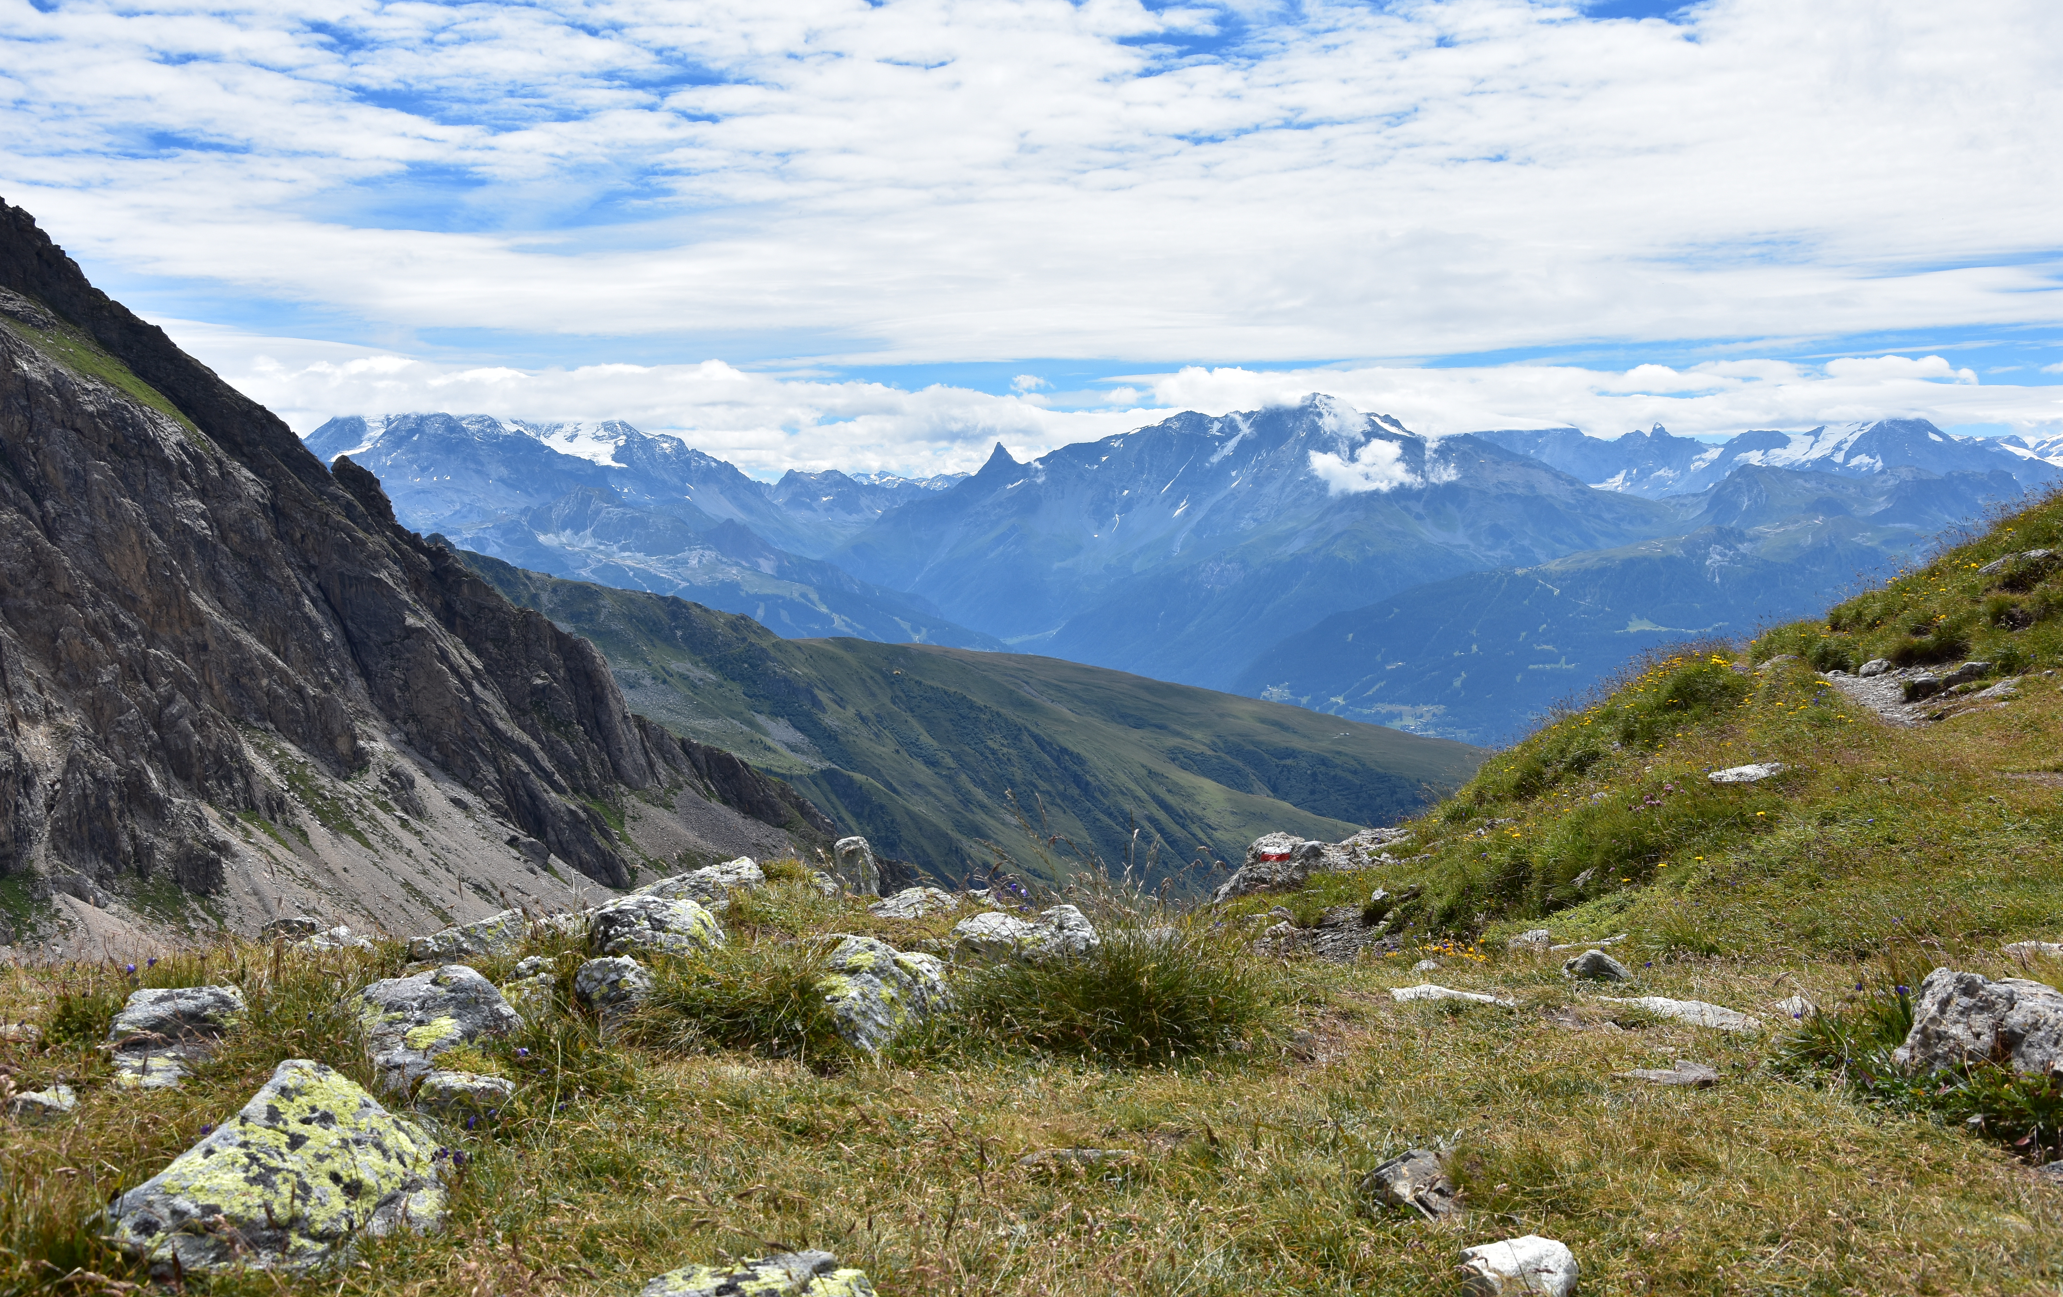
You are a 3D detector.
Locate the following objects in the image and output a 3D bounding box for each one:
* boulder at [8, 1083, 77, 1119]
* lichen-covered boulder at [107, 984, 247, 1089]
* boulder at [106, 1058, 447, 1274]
[{"bbox_3d":[-2.854,1.308,6.950,0.200,0.088,0.170,-1,2,-22],"label":"boulder"},{"bbox_3d":[-2.645,1.203,7.450,0.434,0.298,0.360,-1,2,-20],"label":"lichen-covered boulder"},{"bbox_3d":[-1.582,1.043,5.052,0.735,0.370,0.550,-1,3,-17],"label":"boulder"}]

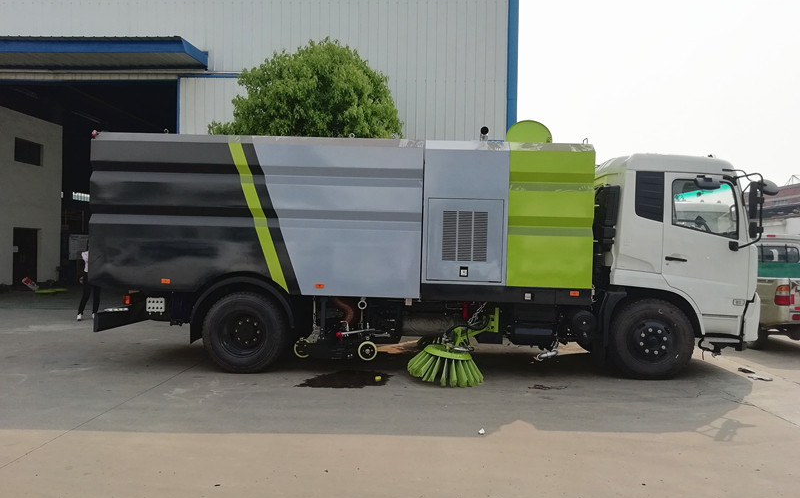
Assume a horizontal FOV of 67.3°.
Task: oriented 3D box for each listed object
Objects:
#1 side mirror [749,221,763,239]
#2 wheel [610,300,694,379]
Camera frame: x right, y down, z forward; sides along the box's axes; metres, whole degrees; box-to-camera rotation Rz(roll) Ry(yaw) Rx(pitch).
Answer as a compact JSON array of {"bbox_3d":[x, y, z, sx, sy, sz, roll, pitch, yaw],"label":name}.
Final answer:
[{"bbox_3d":[4.189,-0.218,7.080,0.120,0.200,0.200,1,0,13],"label":"side mirror"},{"bbox_3d":[3.129,1.124,7.549,1.000,1.000,0.280,1,0,1],"label":"wheel"}]

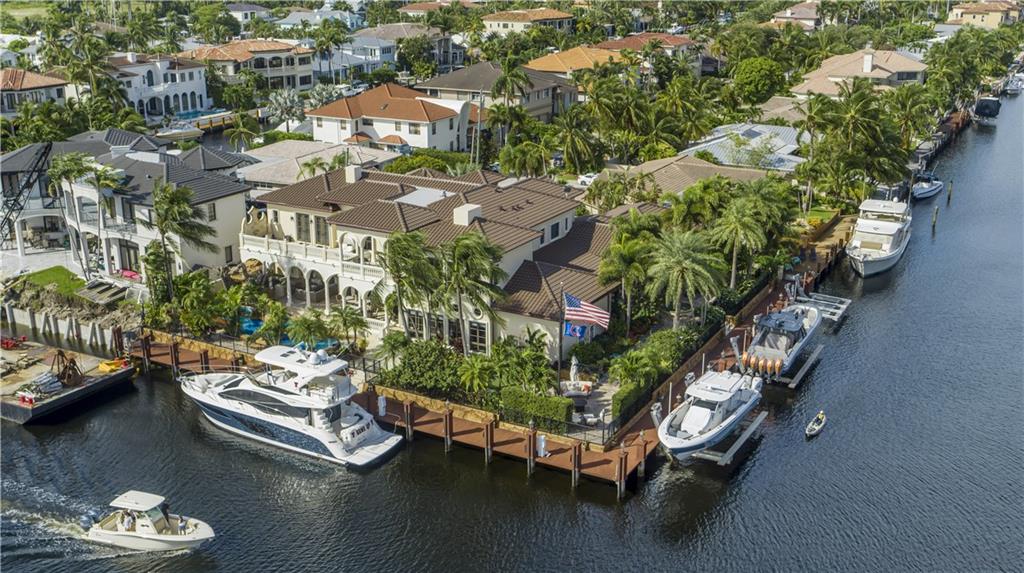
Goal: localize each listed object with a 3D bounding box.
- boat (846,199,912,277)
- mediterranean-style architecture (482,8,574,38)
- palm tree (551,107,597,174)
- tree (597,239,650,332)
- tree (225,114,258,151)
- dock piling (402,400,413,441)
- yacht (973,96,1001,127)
[{"bbox_3d":[39.283,-5.914,104.383,5.000,6.300,17.500,12,23,29],"label":"boat"},{"bbox_3d":[5.993,-118.123,437.522,26.000,10.200,34.000,10,21,28],"label":"mediterranean-style architecture"},{"bbox_3d":[8.610,-19.750,131.500,6.000,9.500,6.000,-1,19,0],"label":"palm tree"},{"bbox_3d":[9.383,0.295,78.762,4.200,8.000,4.200,0,18,0],"label":"tree"},{"bbox_3d":[-43.496,-23.916,156.055,5.200,6.000,5.200,0,18,0],"label":"tree"},{"bbox_3d":[-6.989,9.023,66.141,0.500,2.750,0.550,10,21,28],"label":"dock piling"},{"bbox_3d":[87.090,-32.640,177.960,4.000,4.500,11.000,11,22,30],"label":"yacht"}]

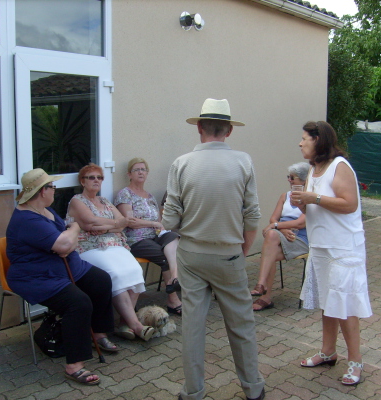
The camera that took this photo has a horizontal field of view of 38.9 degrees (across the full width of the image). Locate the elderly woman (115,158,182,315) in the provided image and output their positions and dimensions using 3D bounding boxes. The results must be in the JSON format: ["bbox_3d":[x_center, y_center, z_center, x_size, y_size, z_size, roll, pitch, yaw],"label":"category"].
[{"bbox_3d":[-0.287,0.296,4.663,0.540,1.310,0.860,-5,9,-37],"label":"elderly woman"}]

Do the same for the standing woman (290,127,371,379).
[{"bbox_3d":[0.906,0.314,3.343,0.540,1.600,0.480,-2,7,-18],"label":"standing woman"}]

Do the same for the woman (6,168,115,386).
[{"bbox_3d":[-0.827,0.441,3.644,0.980,1.270,0.600,4,8,31],"label":"woman"}]

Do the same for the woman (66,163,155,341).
[{"bbox_3d":[-0.629,0.366,4.170,0.880,1.290,0.540,6,9,39],"label":"woman"}]

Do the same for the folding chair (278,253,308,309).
[{"bbox_3d":[0.958,0.515,4.985,0.470,0.800,0.510,6,9,41],"label":"folding chair"}]

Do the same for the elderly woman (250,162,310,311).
[{"bbox_3d":[0.801,0.303,4.816,0.500,1.260,0.820,6,9,41],"label":"elderly woman"}]

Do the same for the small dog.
[{"bbox_3d":[-0.250,0.898,4.154,0.240,0.240,0.380,-5,9,-37],"label":"small dog"}]

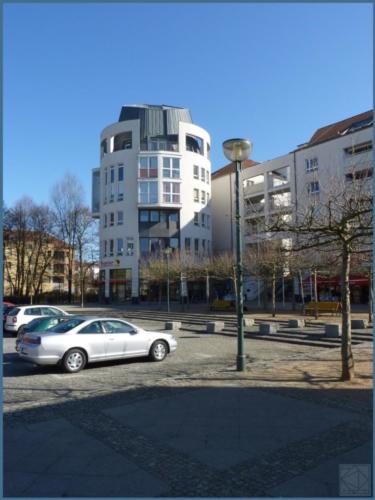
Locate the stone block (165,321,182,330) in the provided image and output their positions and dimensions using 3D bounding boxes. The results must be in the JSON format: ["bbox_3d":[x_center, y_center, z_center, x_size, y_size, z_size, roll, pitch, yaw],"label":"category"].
[{"bbox_3d":[-0.781,4.144,21.295,0.570,0.400,0.570,5,-8,-41],"label":"stone block"}]

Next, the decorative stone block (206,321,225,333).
[{"bbox_3d":[1.526,4.149,20.986,0.640,0.440,0.640,5,-9,-36],"label":"decorative stone block"}]

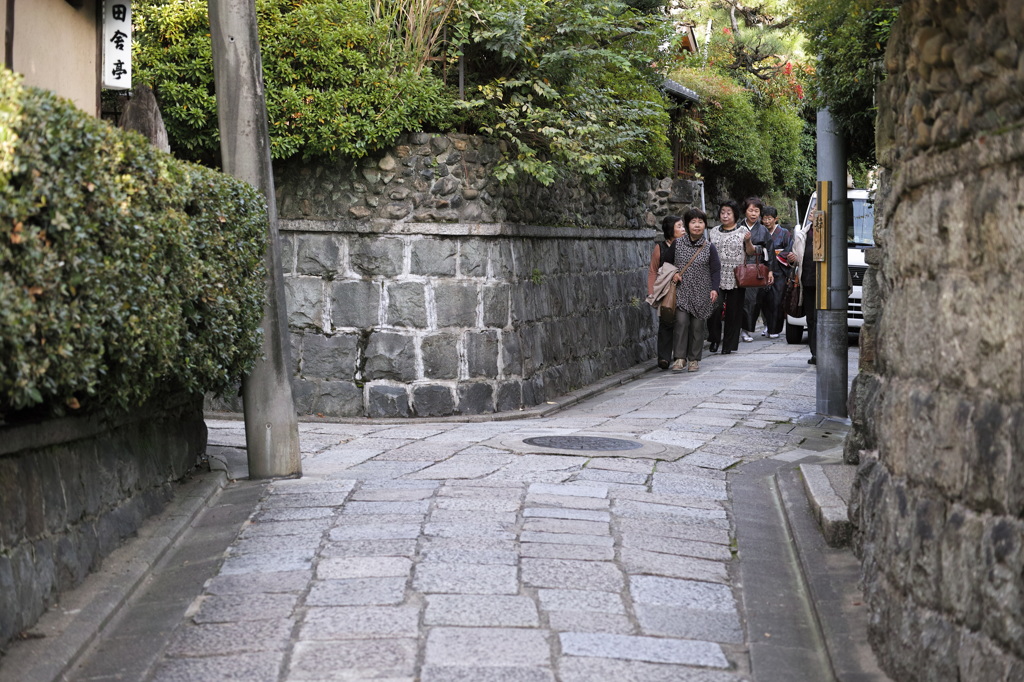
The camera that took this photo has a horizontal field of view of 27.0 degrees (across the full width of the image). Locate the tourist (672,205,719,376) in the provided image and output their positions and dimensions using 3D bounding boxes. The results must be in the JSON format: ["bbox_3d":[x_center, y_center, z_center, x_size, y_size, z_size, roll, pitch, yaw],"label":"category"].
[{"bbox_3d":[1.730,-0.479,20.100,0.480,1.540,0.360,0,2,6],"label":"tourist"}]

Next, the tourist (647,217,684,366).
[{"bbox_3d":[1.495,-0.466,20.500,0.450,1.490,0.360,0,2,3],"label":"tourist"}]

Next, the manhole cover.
[{"bbox_3d":[0.400,0.583,12.100,0.675,0.040,0.675,0,4,0],"label":"manhole cover"}]

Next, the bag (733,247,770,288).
[{"bbox_3d":[2.462,-0.719,21.900,0.350,0.360,0.170,0,2,6],"label":"bag"}]

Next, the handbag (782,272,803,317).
[{"bbox_3d":[2.732,-0.471,20.700,0.270,0.440,0.160,1,2,14],"label":"handbag"}]

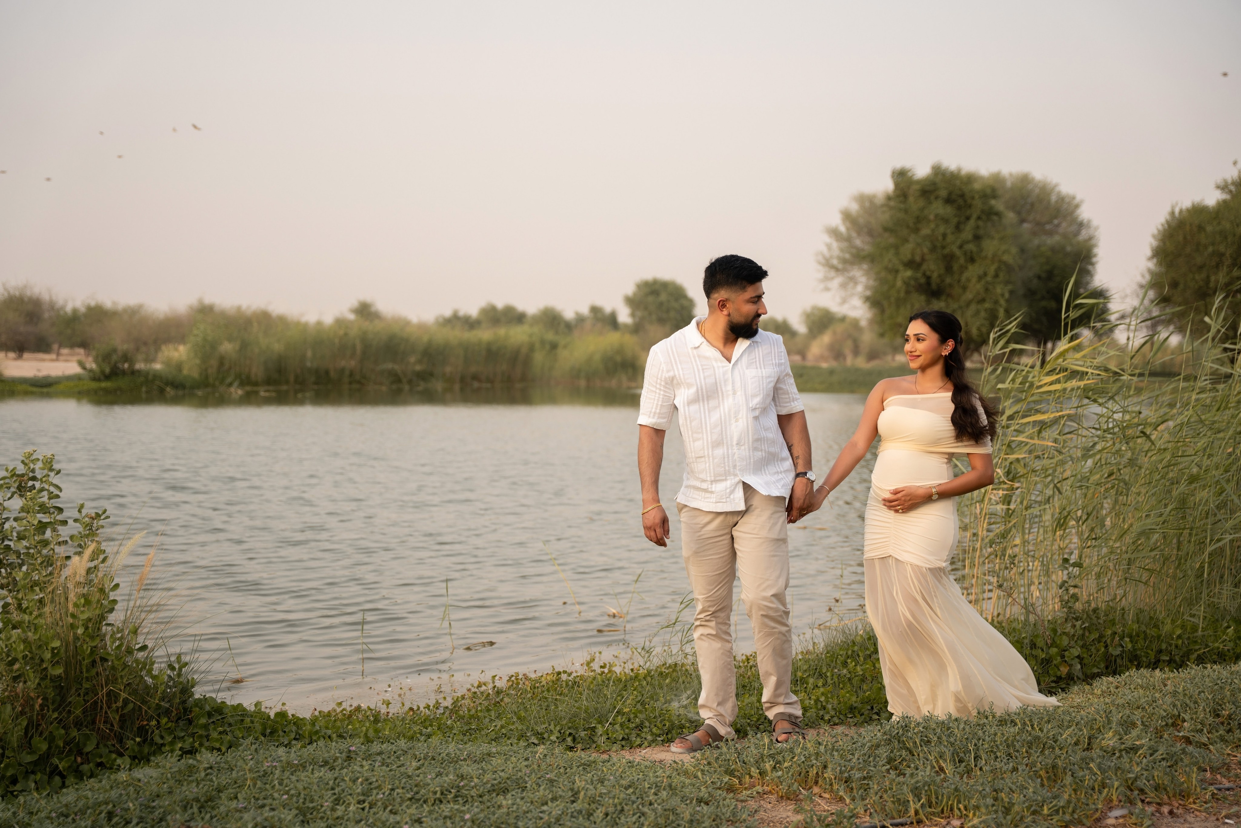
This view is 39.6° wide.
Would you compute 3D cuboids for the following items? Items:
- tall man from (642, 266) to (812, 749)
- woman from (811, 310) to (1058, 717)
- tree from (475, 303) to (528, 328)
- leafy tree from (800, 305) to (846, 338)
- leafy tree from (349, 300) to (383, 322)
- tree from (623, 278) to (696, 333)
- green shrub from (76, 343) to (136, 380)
[{"bbox_3d":[0.385,0.311,6.250,0.630,1.780,0.420,0,2,-6],"label":"tall man"},{"bbox_3d":[1.237,0.379,6.780,0.800,1.610,0.550,1,3,22],"label":"woman"},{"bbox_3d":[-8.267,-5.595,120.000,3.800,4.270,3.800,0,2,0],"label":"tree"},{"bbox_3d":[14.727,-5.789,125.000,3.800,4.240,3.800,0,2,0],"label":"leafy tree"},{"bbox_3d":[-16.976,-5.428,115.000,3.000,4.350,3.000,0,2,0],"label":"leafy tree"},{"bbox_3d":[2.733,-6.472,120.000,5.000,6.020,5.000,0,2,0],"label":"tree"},{"bbox_3d":[-17.255,-1.745,58.000,2.000,1.400,1.800,0,2,0],"label":"green shrub"}]

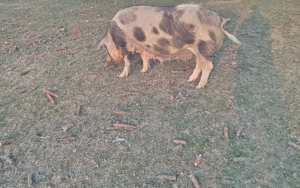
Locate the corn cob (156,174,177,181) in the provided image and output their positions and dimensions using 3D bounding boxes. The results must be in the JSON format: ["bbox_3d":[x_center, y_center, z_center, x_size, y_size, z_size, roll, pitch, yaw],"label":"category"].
[{"bbox_3d":[0.118,0.585,2.021,0.137,0.034,0.034,3,23,7],"label":"corn cob"}]

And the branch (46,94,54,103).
[{"bbox_3d":[-1.135,0.052,3.287,0.035,0.035,0.232,-15,27,-31],"label":"branch"}]

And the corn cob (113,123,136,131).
[{"bbox_3d":[-0.230,0.305,2.684,0.222,0.036,0.036,5,23,12],"label":"corn cob"}]

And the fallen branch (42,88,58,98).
[{"bbox_3d":[-1.008,-0.009,2.929,0.250,0.034,0.037,18,29,37],"label":"fallen branch"}]

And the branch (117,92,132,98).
[{"bbox_3d":[-0.252,0.010,2.887,0.159,0.032,0.035,-12,25,-27],"label":"branch"}]

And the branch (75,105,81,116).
[{"bbox_3d":[-0.633,0.145,2.558,0.037,0.034,0.164,-3,23,-6],"label":"branch"}]

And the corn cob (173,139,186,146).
[{"bbox_3d":[0.253,0.411,2.434,0.108,0.036,0.036,5,23,11],"label":"corn cob"}]

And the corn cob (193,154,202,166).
[{"bbox_3d":[0.369,0.507,2.205,0.036,0.036,0.129,9,24,20],"label":"corn cob"}]

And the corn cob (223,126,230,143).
[{"bbox_3d":[0.580,0.304,2.172,0.040,0.036,0.215,3,23,8],"label":"corn cob"}]

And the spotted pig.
[{"bbox_3d":[0.197,-0.570,3.217,1.520,0.890,0.470,7,20,21],"label":"spotted pig"}]

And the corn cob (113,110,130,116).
[{"bbox_3d":[-0.249,0.165,2.512,0.156,0.032,0.035,9,24,20],"label":"corn cob"}]

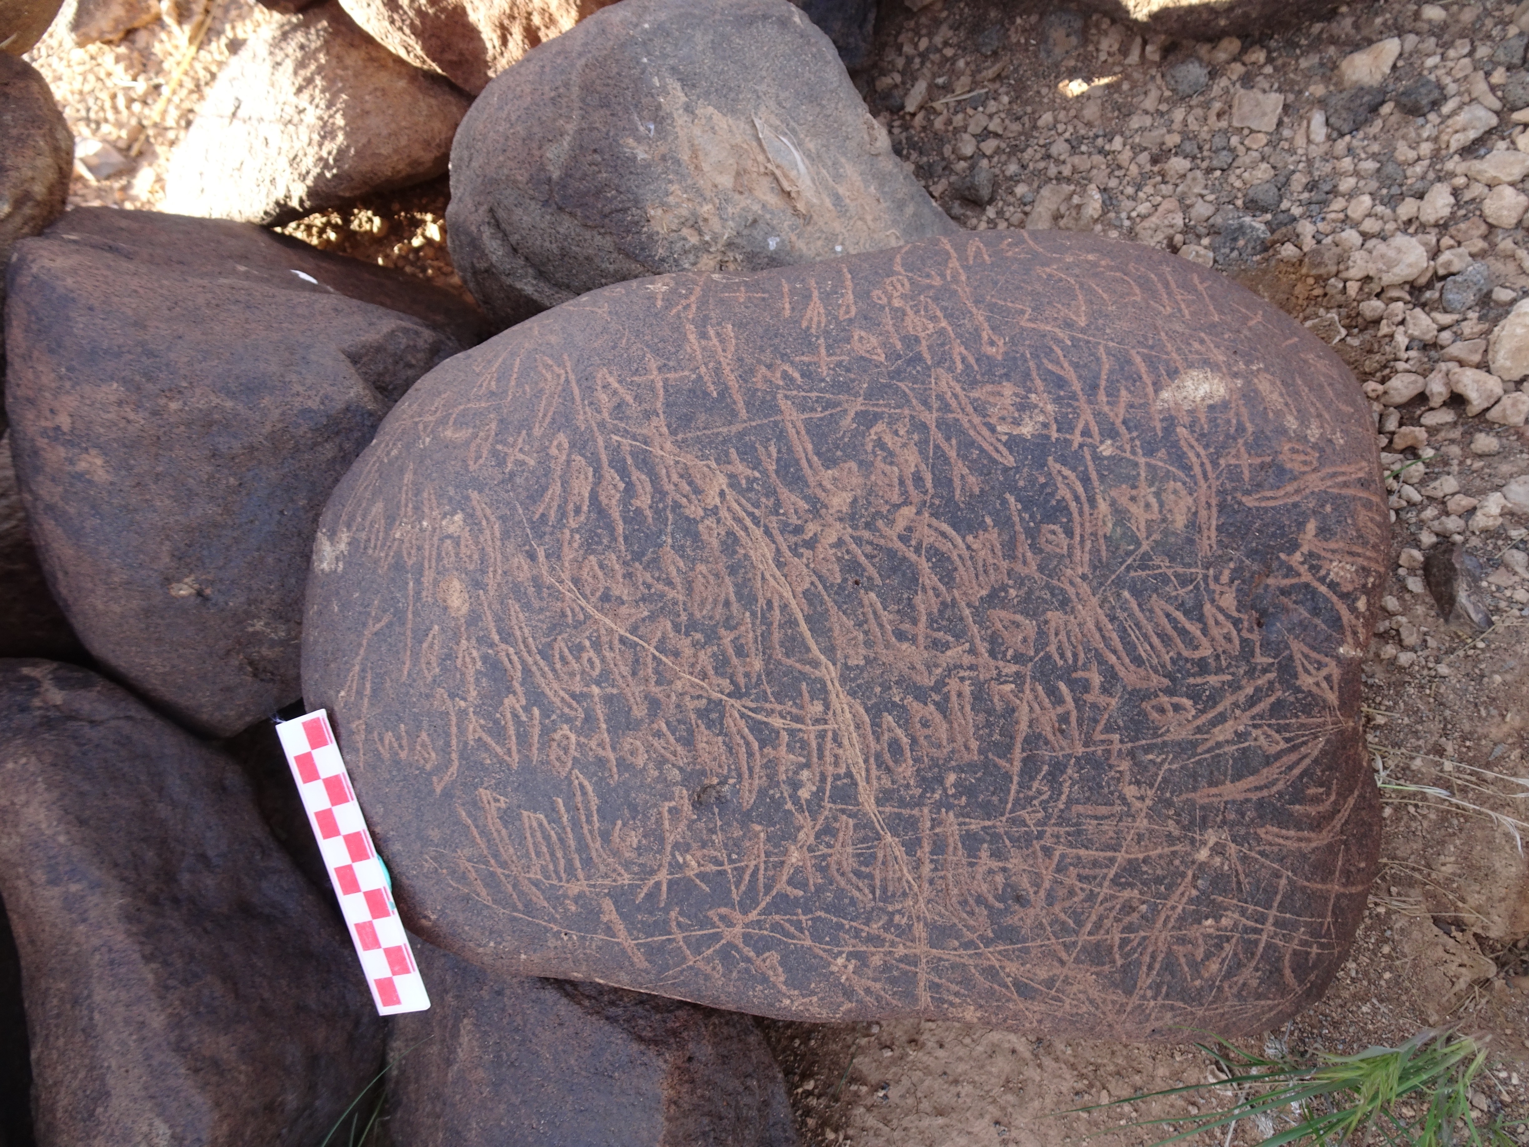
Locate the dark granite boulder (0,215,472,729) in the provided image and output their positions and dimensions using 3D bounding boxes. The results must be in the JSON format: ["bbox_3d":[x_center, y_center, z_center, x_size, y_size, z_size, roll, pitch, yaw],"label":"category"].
[{"bbox_3d":[-0.204,-0.041,0.430,0.205,0.170,0.210,0,65,0],"label":"dark granite boulder"}]

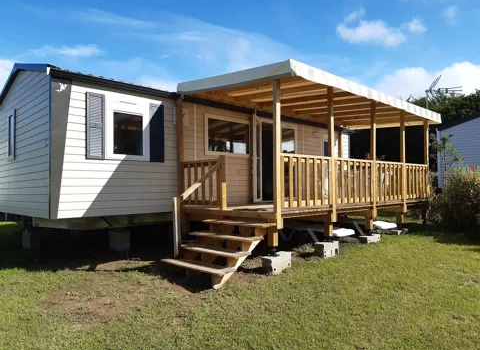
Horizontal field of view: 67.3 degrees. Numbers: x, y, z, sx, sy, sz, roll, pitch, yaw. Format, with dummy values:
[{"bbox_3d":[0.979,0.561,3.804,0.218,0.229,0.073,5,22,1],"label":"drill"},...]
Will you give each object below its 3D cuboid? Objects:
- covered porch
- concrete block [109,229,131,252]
[{"bbox_3d":[1.960,-0.243,8.163,6.142,3.089,2.869,1,-2,-43],"label":"covered porch"},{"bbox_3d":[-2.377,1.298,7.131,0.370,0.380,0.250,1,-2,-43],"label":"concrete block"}]

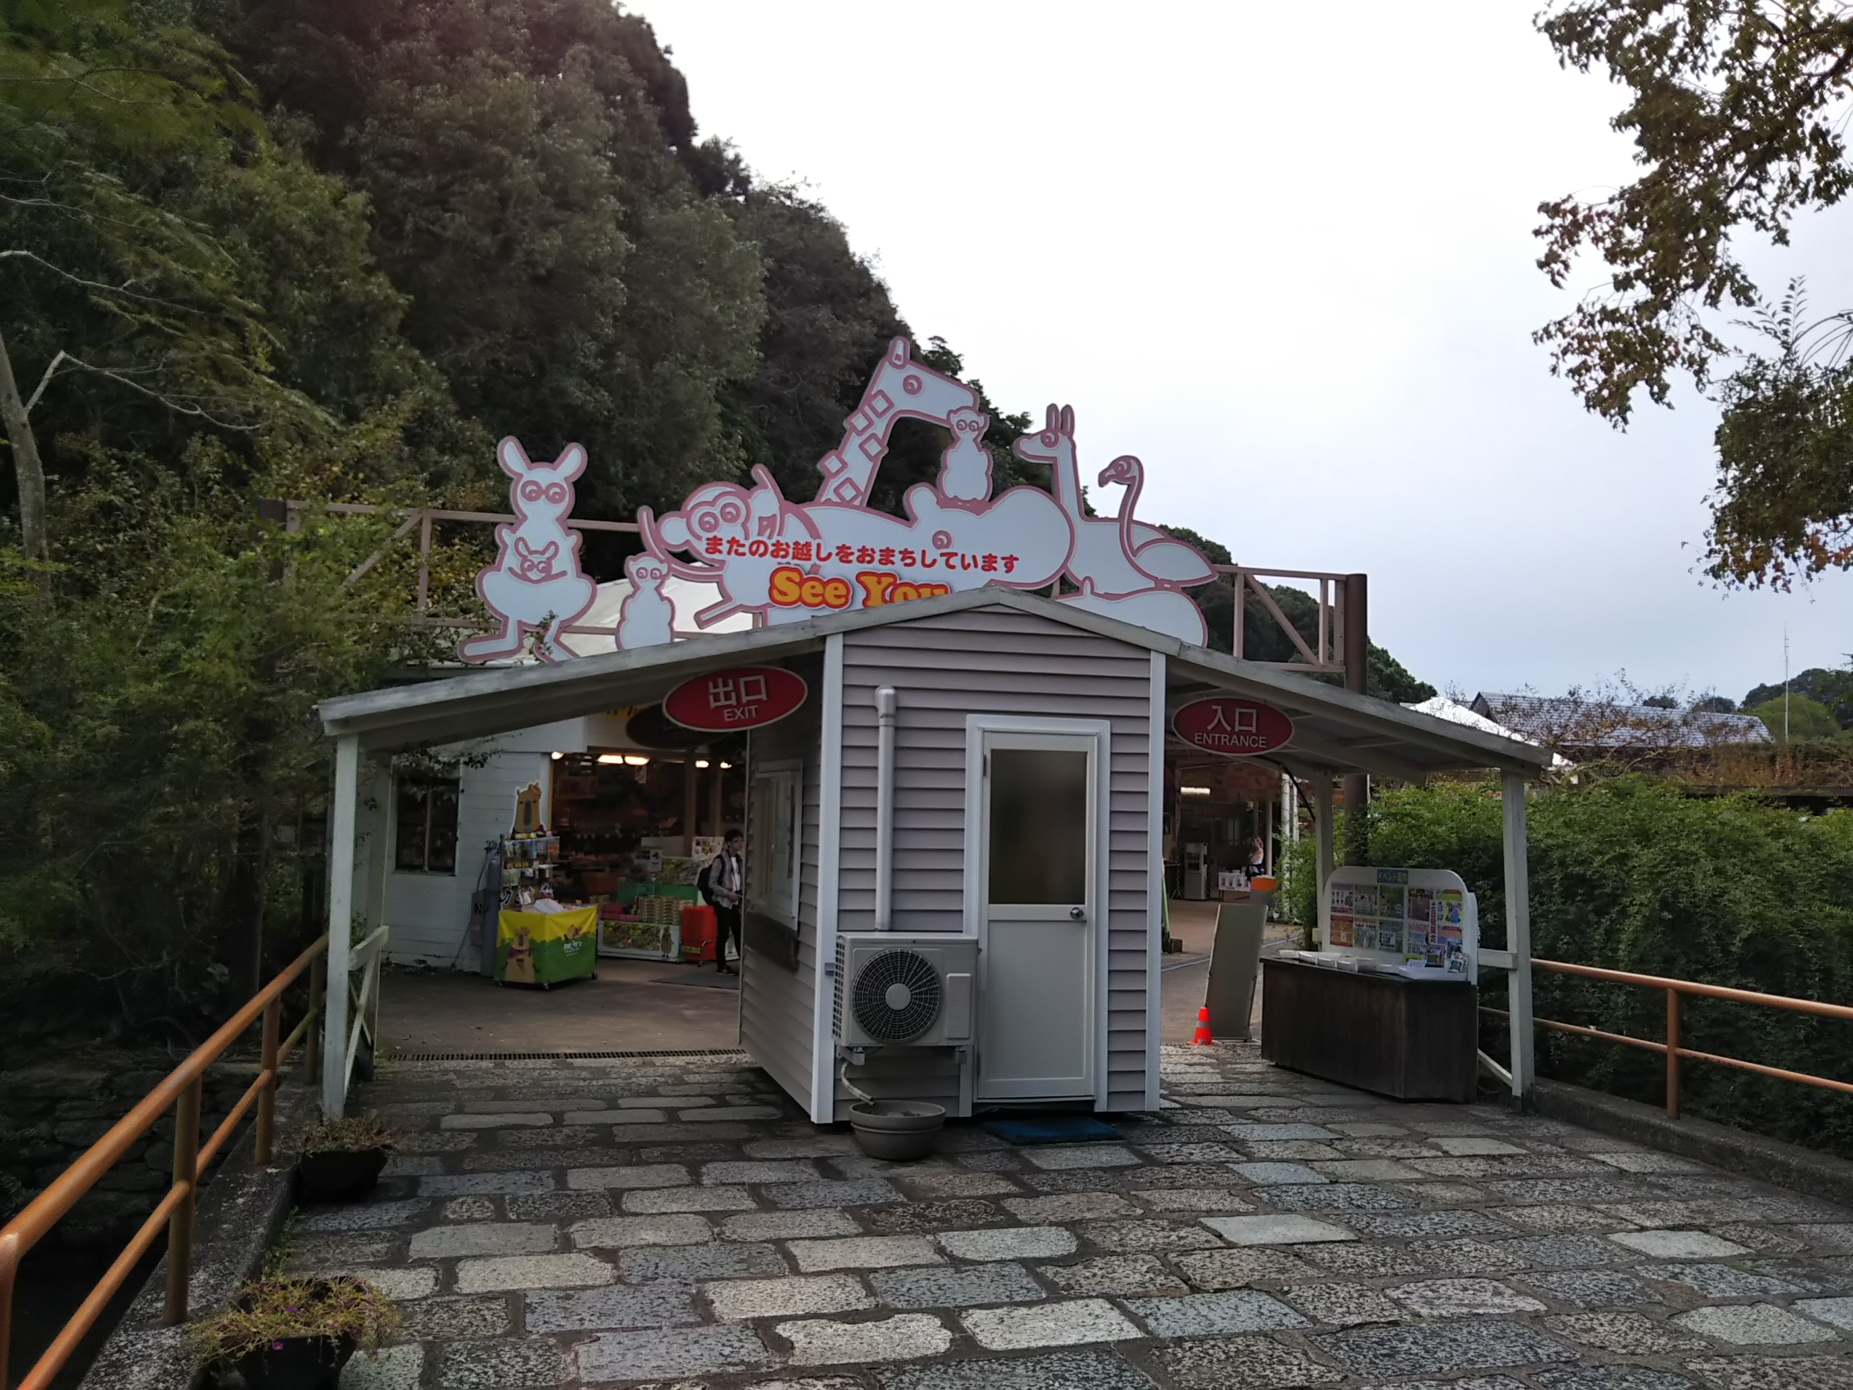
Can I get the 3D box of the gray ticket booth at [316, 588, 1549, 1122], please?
[{"bbox_3d":[0.025,0.910,9.584,6.732,2.815,2.754,2,-4,-15],"label":"gray ticket booth"}]

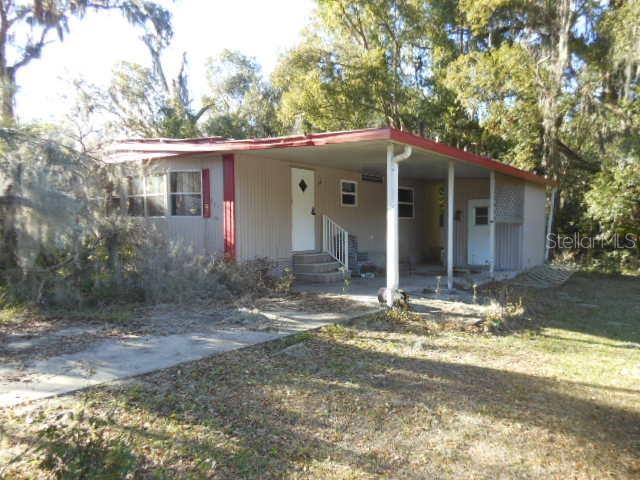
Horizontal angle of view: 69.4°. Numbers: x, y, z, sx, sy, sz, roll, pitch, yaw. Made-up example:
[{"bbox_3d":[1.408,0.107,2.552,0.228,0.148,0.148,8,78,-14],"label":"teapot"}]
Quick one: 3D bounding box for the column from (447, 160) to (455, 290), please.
[{"bbox_3d":[2.617,-0.284,9.216,0.090,2.550,0.090,2,2,40],"label":"column"}]

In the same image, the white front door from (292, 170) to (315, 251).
[{"bbox_3d":[-0.394,-0.724,11.204,0.070,1.945,0.860,2,2,40],"label":"white front door"}]

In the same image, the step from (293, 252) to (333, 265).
[{"bbox_3d":[-0.182,0.430,11.167,0.440,0.200,1.040,2,2,40],"label":"step"}]

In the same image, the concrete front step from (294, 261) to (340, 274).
[{"bbox_3d":[-0.082,0.643,11.090,0.680,0.200,1.040,2,2,40],"label":"concrete front step"}]

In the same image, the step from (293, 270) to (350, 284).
[{"bbox_3d":[0.017,0.843,11.013,0.930,0.195,1.040,2,2,40],"label":"step"}]

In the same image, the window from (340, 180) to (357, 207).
[{"bbox_3d":[0.814,-1.247,12.629,0.070,0.700,0.770,2,2,40],"label":"window"}]

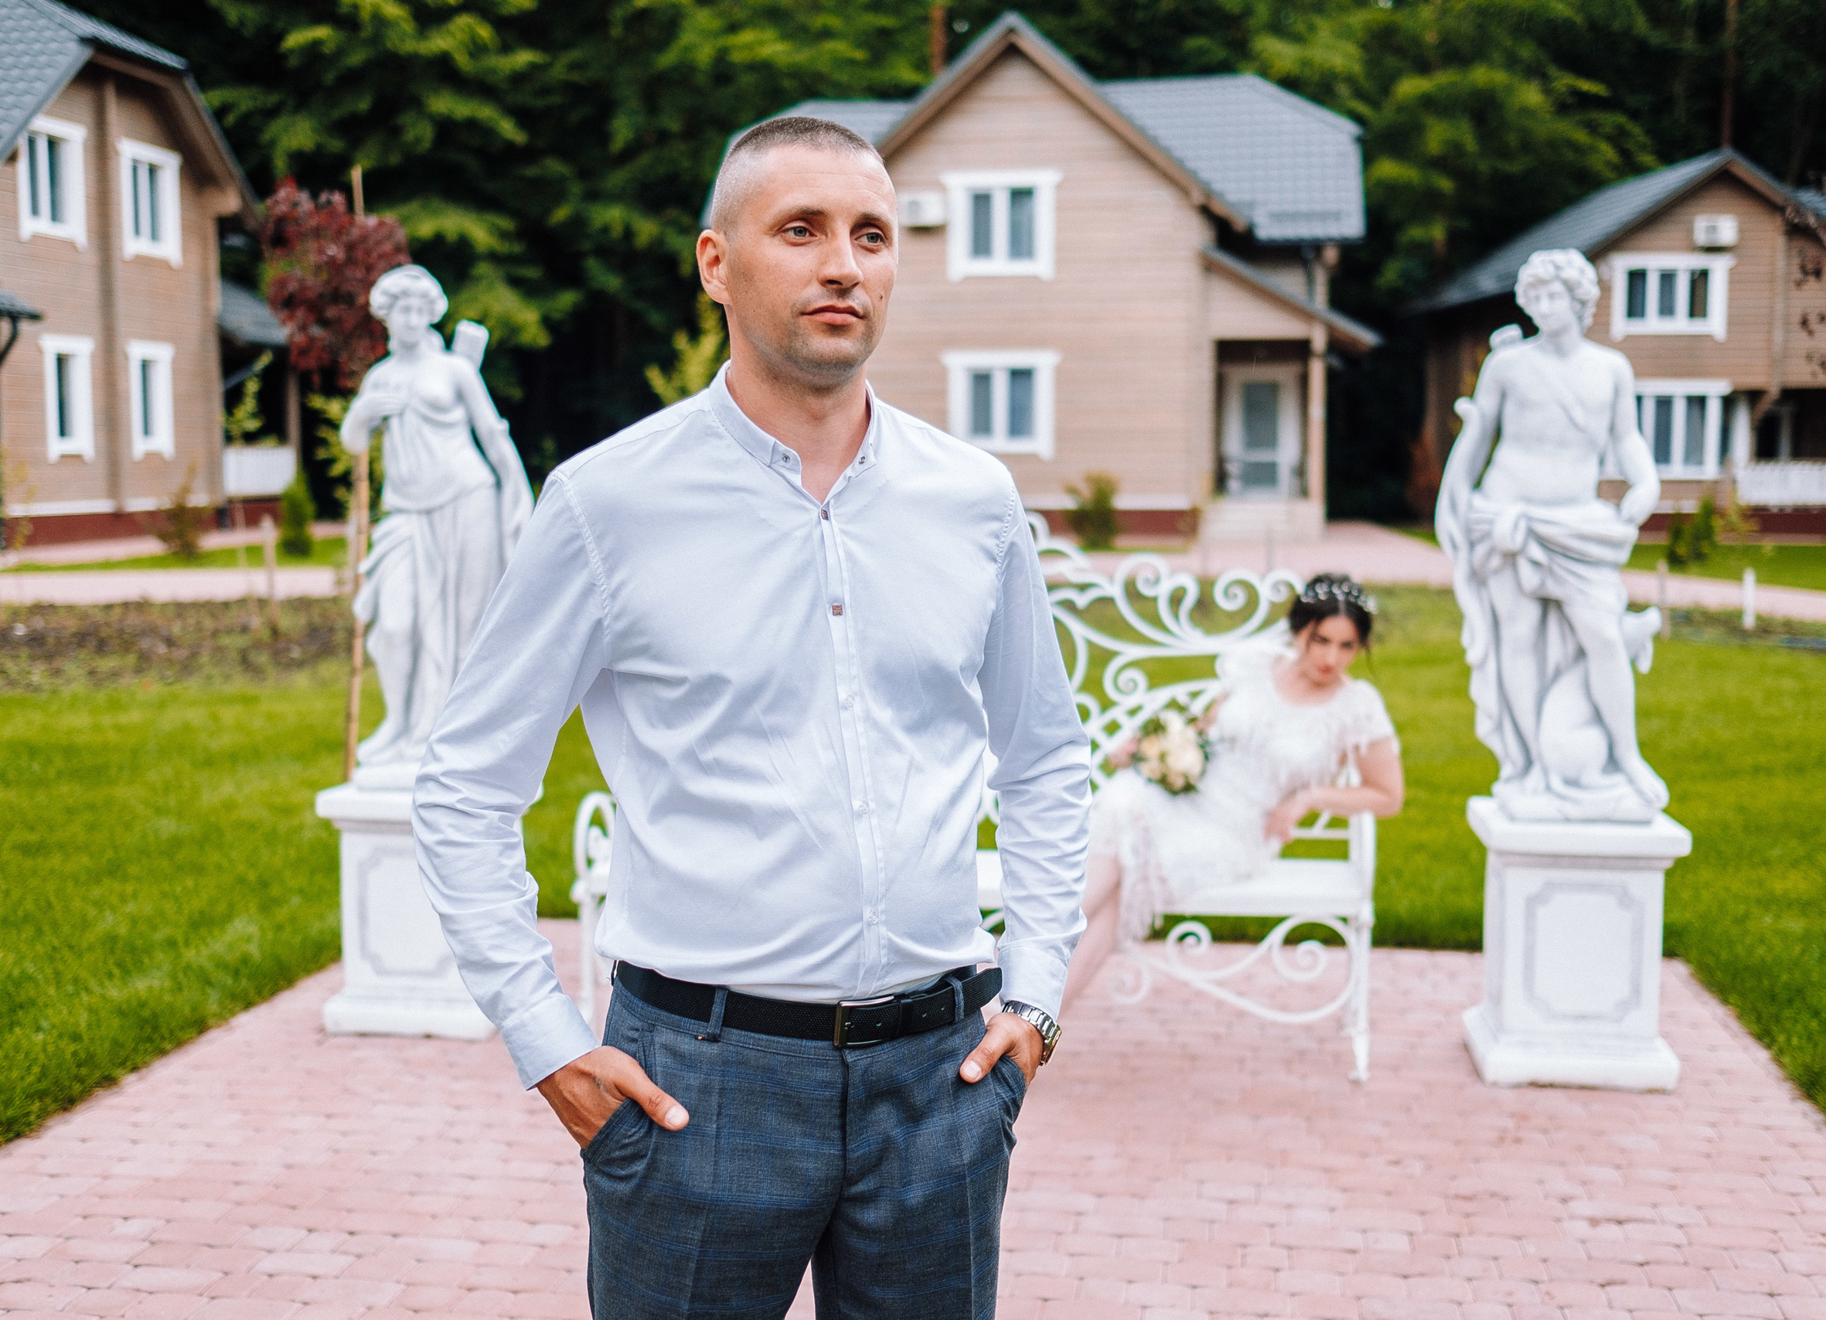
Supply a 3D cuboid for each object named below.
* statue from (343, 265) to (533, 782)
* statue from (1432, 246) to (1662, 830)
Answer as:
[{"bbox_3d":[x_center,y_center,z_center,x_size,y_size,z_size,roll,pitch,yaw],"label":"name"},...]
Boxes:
[{"bbox_3d":[-1.262,-0.357,5.131,0.480,1.370,0.390,1,6,6],"label":"statue"},{"bbox_3d":[1.565,-0.312,4.723,0.560,1.370,0.410,1,6,13],"label":"statue"}]

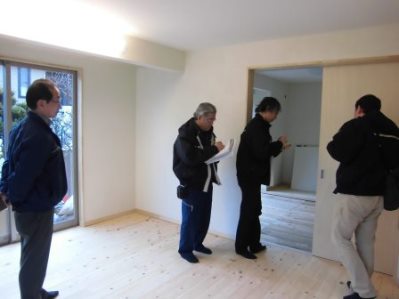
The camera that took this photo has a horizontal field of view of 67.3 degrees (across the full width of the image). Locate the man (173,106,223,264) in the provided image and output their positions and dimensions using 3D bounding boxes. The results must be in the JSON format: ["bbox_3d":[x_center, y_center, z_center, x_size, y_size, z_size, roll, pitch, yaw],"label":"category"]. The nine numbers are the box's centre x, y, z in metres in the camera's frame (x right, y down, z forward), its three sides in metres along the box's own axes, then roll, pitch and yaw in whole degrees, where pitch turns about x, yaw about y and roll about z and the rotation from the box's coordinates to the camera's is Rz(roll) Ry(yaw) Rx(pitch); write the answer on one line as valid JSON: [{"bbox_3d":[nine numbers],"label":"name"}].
[{"bbox_3d":[0.000,0.335,3.118,0.500,1.640,0.540,6,7,35],"label":"man"}]

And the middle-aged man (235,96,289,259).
[{"bbox_3d":[0.677,0.313,3.245,0.560,1.700,0.500,1,6,-3],"label":"middle-aged man"}]

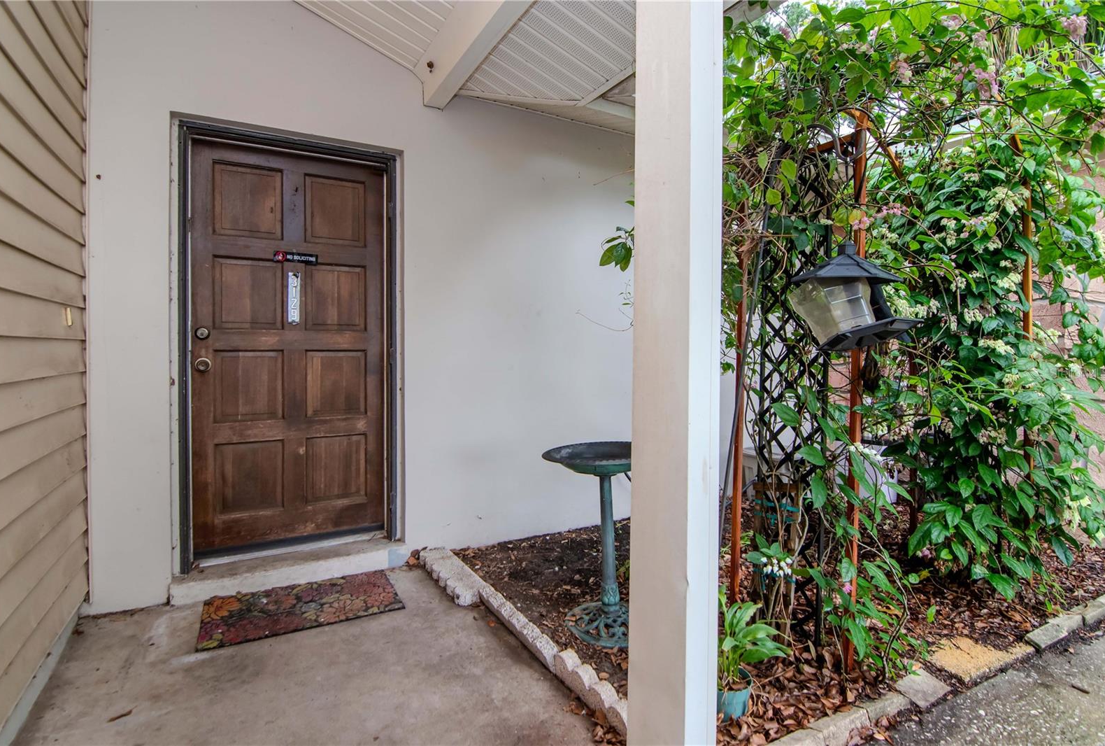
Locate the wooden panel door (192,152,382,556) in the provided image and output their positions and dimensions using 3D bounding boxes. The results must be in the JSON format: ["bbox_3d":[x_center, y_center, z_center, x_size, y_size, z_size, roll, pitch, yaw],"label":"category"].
[{"bbox_3d":[-1.369,-0.125,2.652,0.910,2.030,0.045,0,1,-27],"label":"wooden panel door"}]

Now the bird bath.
[{"bbox_3d":[0.222,0.682,2.080,0.520,0.710,0.520,0,1,0],"label":"bird bath"}]

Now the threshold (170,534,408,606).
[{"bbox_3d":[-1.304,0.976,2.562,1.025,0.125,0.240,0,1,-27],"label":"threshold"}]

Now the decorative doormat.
[{"bbox_3d":[-1.105,1.035,2.220,0.772,0.012,0.468,0,1,-27],"label":"decorative doormat"}]

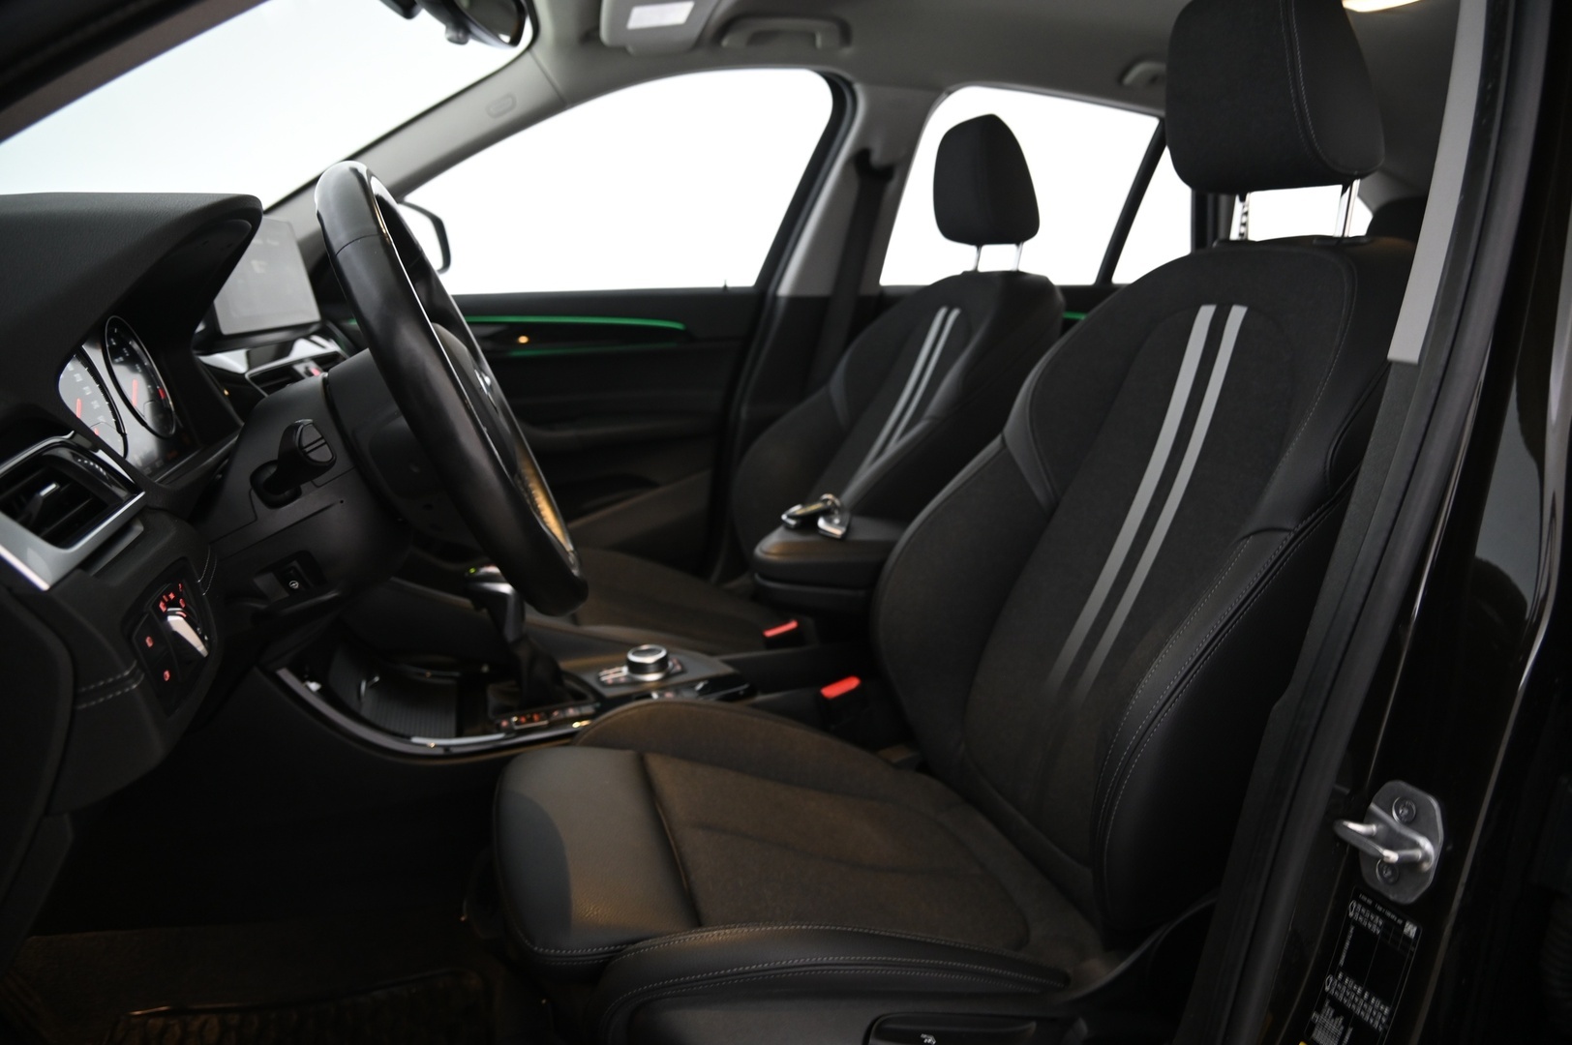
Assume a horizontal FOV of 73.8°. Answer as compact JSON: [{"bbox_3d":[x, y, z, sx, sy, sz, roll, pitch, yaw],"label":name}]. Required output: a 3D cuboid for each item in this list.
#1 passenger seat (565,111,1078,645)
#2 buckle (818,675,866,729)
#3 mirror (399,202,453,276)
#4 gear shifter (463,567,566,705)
[{"bbox_3d":[-0.010,-0.155,1.659,0.830,0.950,0.530,-3,14,-13],"label":"passenger seat"},{"bbox_3d":[0.076,0.228,1.258,0.052,0.068,0.028,-19,17,-9],"label":"buckle"},{"bbox_3d":[-0.718,-0.536,1.974,0.130,0.155,0.230,0,13,-3],"label":"mirror"},{"bbox_3d":[-0.320,0.130,1.245,0.110,0.168,0.065,-3,14,-13],"label":"gear shifter"}]

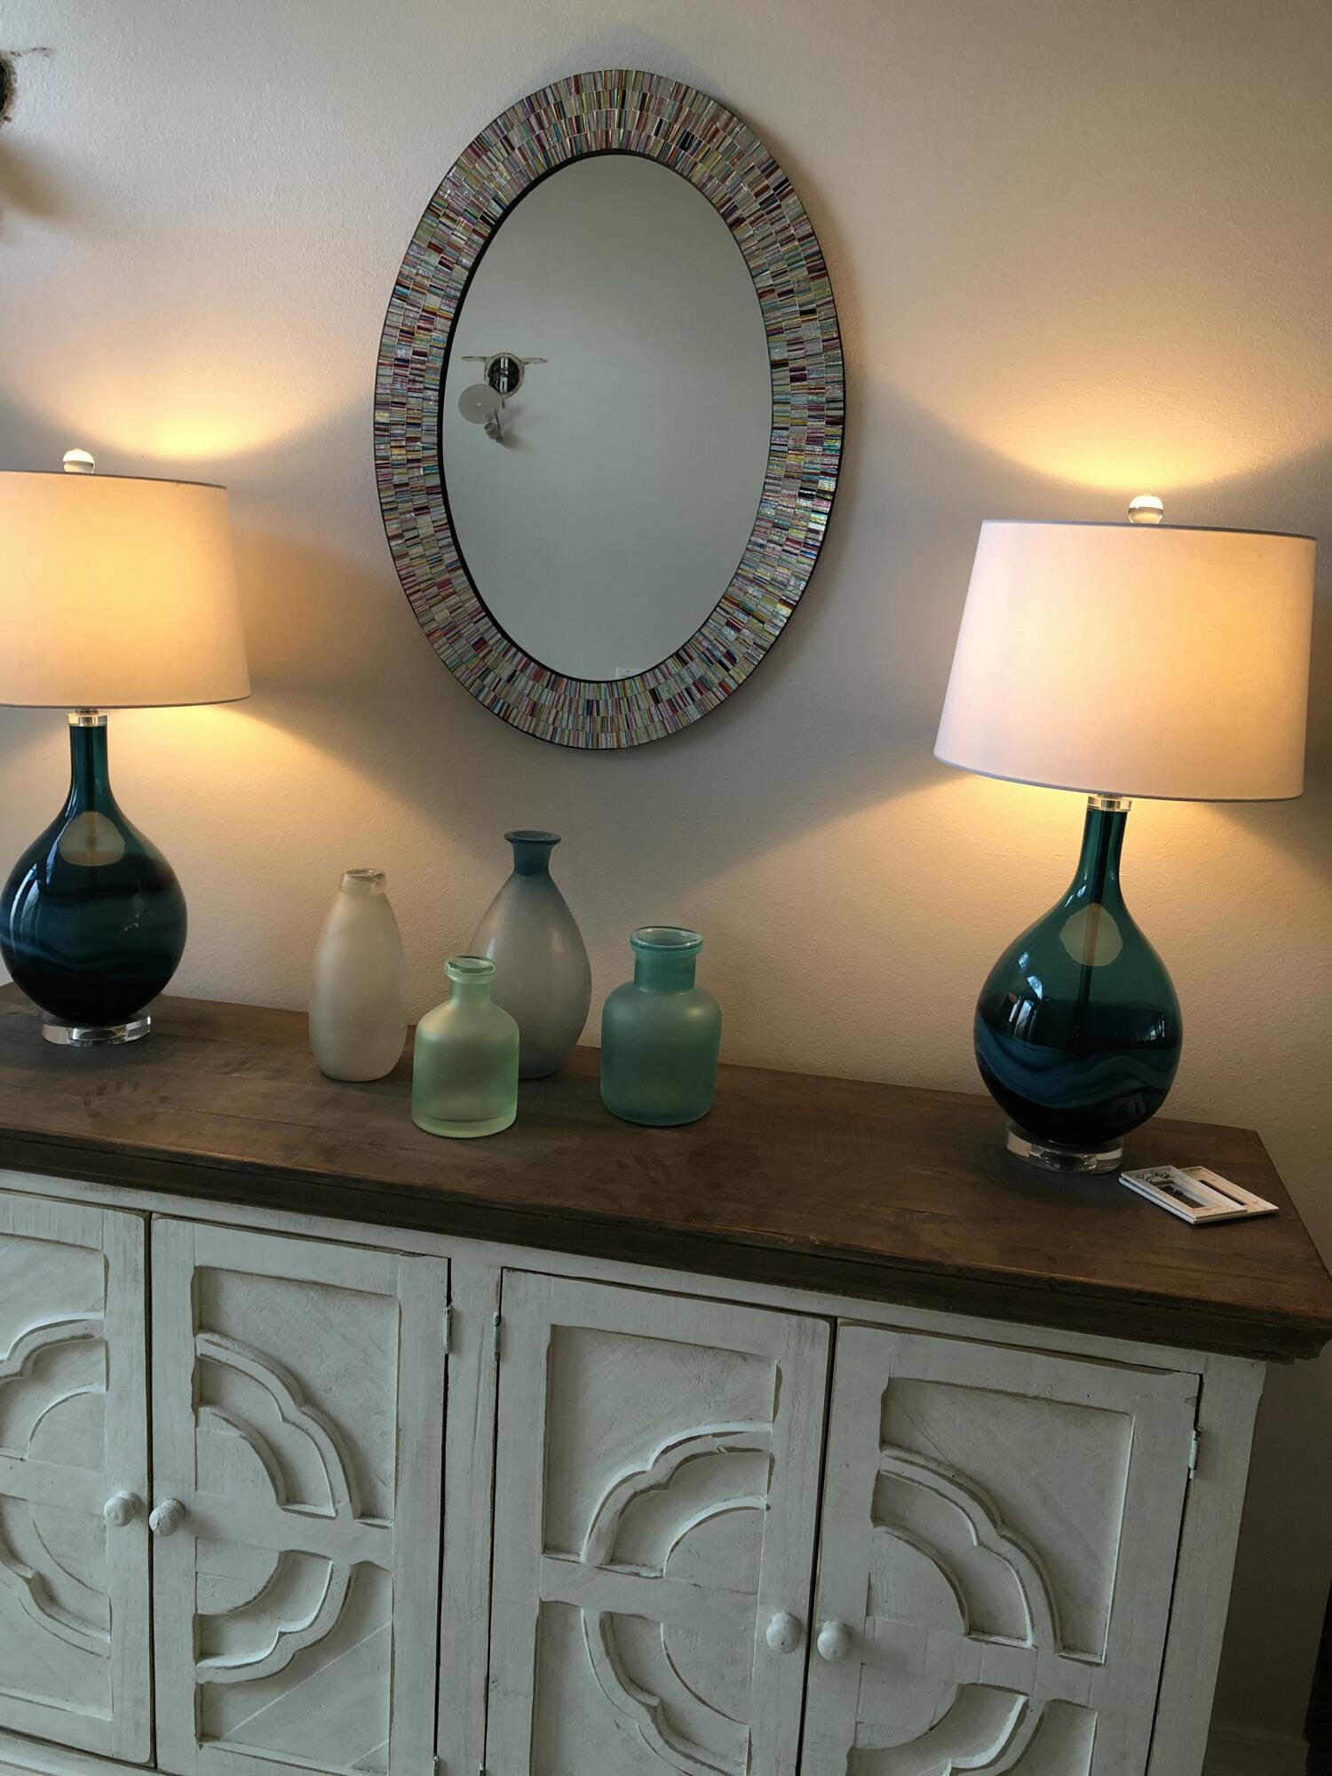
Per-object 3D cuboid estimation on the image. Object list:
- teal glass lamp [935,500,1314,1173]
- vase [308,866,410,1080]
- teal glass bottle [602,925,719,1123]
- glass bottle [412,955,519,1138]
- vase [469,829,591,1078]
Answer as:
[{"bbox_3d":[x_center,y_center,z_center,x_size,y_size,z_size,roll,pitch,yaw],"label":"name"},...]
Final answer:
[{"bbox_3d":[0.481,-0.054,1.574,0.384,0.727,0.384,6,12,11],"label":"teal glass lamp"},{"bbox_3d":[-0.373,0.105,1.748,0.119,0.249,0.119,6,12,11],"label":"vase"},{"bbox_3d":[-0.005,0.158,1.687,0.141,0.212,0.141,3,12,-1],"label":"teal glass bottle"},{"bbox_3d":[-0.225,0.173,1.621,0.121,0.185,0.121,3,12,-1],"label":"glass bottle"},{"bbox_3d":[-0.168,0.082,1.792,0.154,0.299,0.154,3,12,-1],"label":"vase"}]

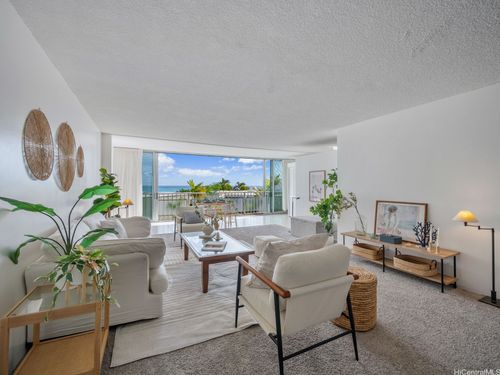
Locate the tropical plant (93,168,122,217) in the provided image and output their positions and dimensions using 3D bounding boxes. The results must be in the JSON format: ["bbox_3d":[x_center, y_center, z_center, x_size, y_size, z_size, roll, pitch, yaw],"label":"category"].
[{"bbox_3d":[-2.615,0.460,4.229,0.480,1.580,0.480,0,0,-26],"label":"tropical plant"}]

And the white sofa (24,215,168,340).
[{"bbox_3d":[-1.739,0.820,2.966,1.020,0.880,2.050,0,0,-26],"label":"white sofa"}]

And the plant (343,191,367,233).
[{"bbox_3d":[1.830,0.460,4.084,0.300,0.730,0.400,0,0,-26],"label":"plant"}]

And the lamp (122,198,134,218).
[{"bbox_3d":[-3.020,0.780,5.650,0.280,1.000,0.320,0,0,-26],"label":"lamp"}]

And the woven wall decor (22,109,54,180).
[{"bbox_3d":[-1.677,-0.330,1.859,0.050,0.580,0.610,0,0,-26],"label":"woven wall decor"}]

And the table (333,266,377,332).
[{"bbox_3d":[0.986,1.067,2.275,0.460,0.425,0.460,0,0,0],"label":"table"}]

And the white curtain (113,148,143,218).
[{"bbox_3d":[-3.970,0.010,7.500,0.870,2.540,0.150,0,0,-26],"label":"white curtain"}]

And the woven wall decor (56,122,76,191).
[{"bbox_3d":[-2.045,-0.330,2.603,0.050,0.770,0.770,0,0,-26],"label":"woven wall decor"}]

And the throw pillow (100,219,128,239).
[{"bbox_3d":[-2.050,0.660,3.500,0.160,0.420,0.450,-26,-12,27],"label":"throw pillow"}]

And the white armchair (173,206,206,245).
[{"bbox_3d":[-1.280,0.880,5.250,0.700,0.800,0.780,0,0,-27],"label":"white armchair"}]

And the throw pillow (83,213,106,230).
[{"bbox_3d":[-2.070,0.500,3.130,0.160,0.420,0.440,-15,0,-1],"label":"throw pillow"}]

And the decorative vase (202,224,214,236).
[{"bbox_3d":[-0.670,0.710,3.730,0.180,0.180,0.170,0,0,-26],"label":"decorative vase"}]

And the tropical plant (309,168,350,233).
[{"bbox_3d":[1.492,0.450,4.362,0.580,1.600,0.600,0,0,-26],"label":"tropical plant"}]

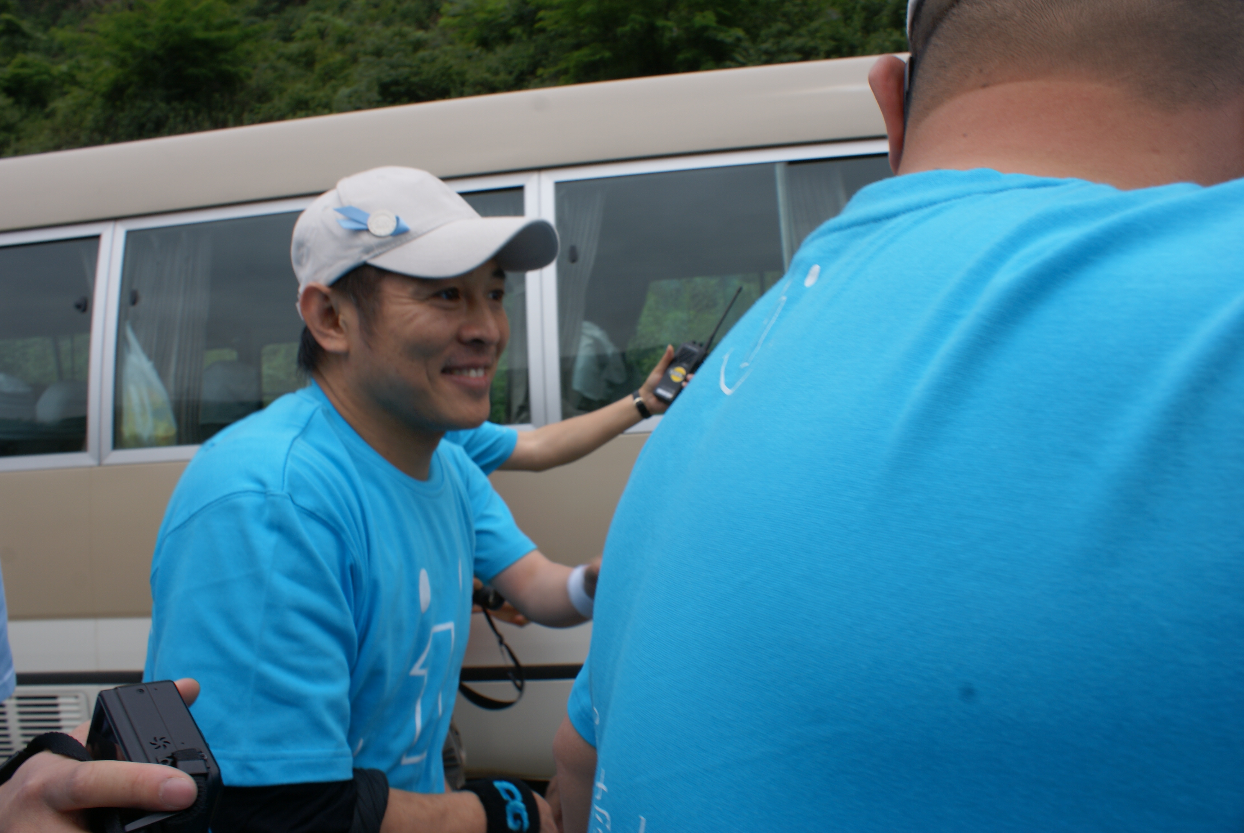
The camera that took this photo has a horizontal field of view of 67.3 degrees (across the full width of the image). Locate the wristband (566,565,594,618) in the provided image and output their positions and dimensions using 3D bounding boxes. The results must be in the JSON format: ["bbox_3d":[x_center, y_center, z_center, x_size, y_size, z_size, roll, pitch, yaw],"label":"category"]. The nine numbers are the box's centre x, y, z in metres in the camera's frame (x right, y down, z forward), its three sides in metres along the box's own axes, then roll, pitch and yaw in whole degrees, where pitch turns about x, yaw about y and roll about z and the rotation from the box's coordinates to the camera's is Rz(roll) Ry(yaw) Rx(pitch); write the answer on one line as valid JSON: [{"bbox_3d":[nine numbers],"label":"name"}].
[{"bbox_3d":[-0.030,0.215,1.140,0.062,0.071,0.048,4,-13,-32],"label":"wristband"}]

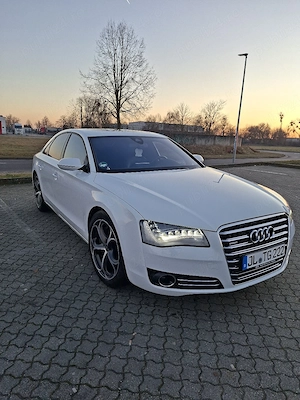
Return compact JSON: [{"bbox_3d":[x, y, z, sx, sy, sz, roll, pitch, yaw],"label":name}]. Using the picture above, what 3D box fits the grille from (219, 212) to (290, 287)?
[{"bbox_3d":[0.851,0.380,2.056,0.830,0.460,0.130,-7,3,-31],"label":"grille"}]

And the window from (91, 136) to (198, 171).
[{"bbox_3d":[-0.042,-0.590,3.331,1.480,0.150,0.840,-7,47,-31],"label":"window"}]

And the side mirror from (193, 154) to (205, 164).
[{"bbox_3d":[0.724,-0.580,3.843,0.250,0.145,0.170,-7,15,-31],"label":"side mirror"}]

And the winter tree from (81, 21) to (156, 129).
[{"bbox_3d":[-2.540,-9.247,22.330,6.721,10.300,6.721,0,13,-7],"label":"winter tree"}]

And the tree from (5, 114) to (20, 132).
[{"bbox_3d":[-40.317,-21.511,77.410,4.851,6.480,4.851,-5,15,-26],"label":"tree"}]

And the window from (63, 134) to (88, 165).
[{"bbox_3d":[-0.891,-0.598,3.245,0.100,0.430,0.990,18,2,-34],"label":"window"}]

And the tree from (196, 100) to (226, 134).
[{"bbox_3d":[13.653,-16.710,58.174,6.689,9.580,6.689,5,13,12],"label":"tree"}]

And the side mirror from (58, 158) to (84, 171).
[{"bbox_3d":[-0.842,-0.392,2.867,0.250,0.145,0.170,-7,15,-31],"label":"side mirror"}]

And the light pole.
[{"bbox_3d":[4.997,-5.082,15.095,0.620,5.920,0.220,2,13,0],"label":"light pole"}]

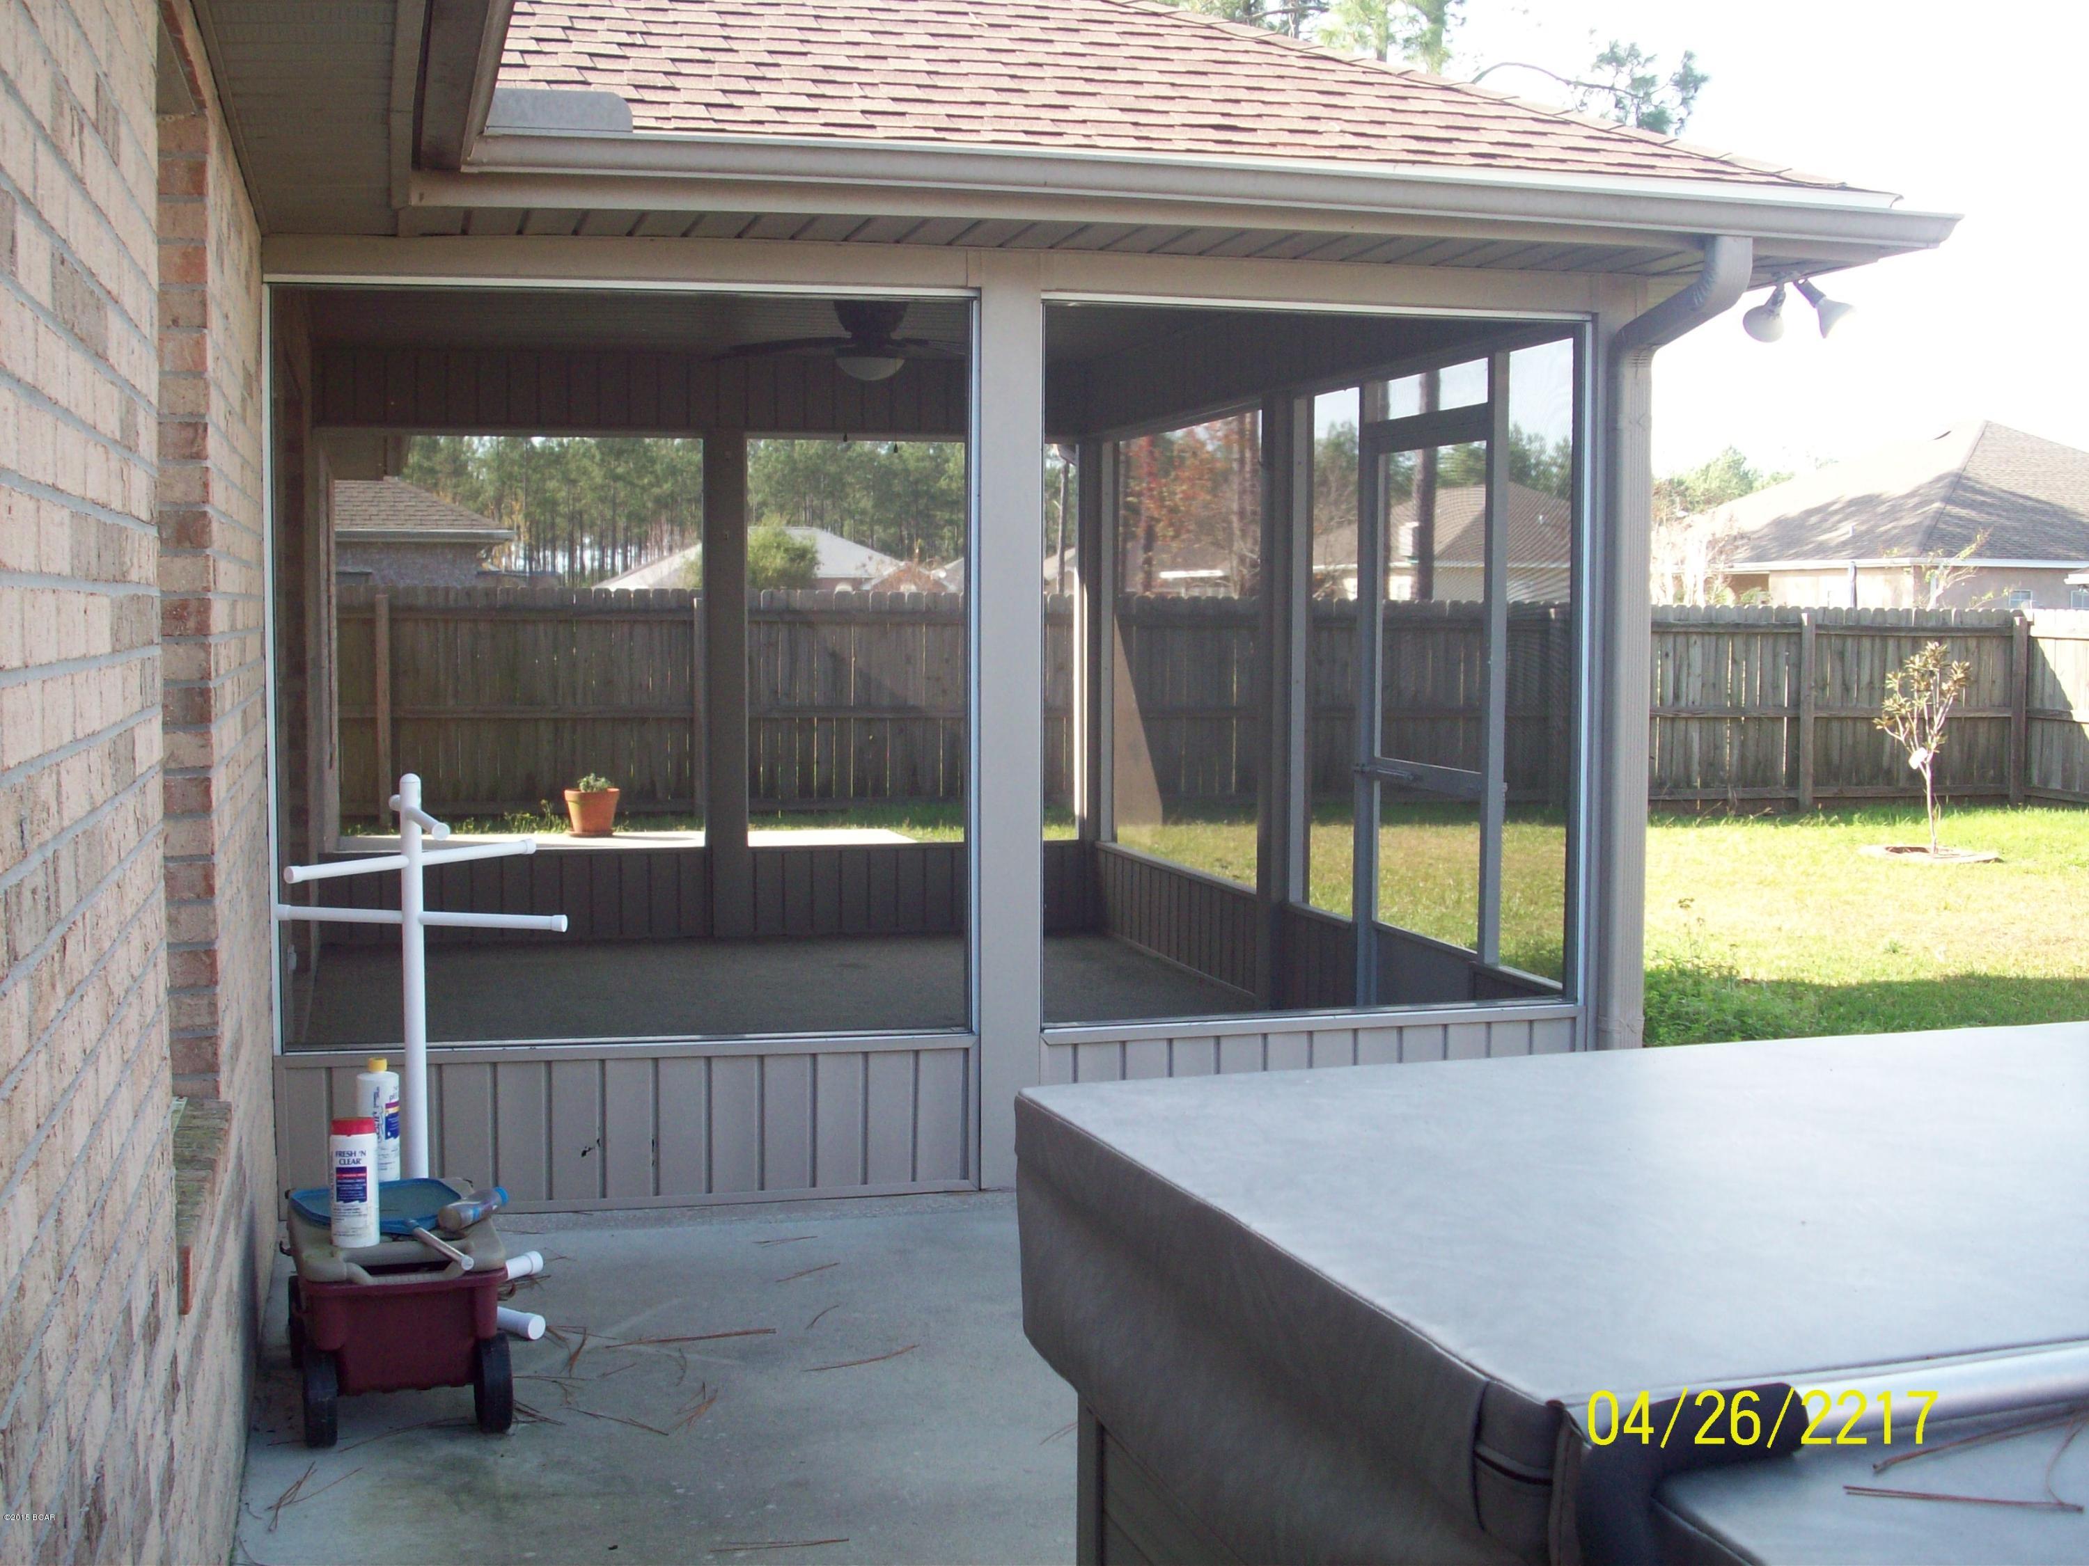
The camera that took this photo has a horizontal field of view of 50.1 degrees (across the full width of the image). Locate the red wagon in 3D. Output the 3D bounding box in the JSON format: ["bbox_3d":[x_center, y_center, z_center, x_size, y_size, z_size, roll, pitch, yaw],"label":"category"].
[{"bbox_3d":[-1.228,0.983,4.228,0.360,0.365,0.540,-2,5,-21],"label":"red wagon"}]

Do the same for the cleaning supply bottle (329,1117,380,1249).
[{"bbox_3d":[-1.281,0.745,4.150,0.089,0.237,0.087,-1,4,-9],"label":"cleaning supply bottle"}]

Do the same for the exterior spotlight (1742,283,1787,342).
[{"bbox_3d":[1.974,-1.290,6.117,0.115,0.165,0.130,-1,4,-10],"label":"exterior spotlight"}]

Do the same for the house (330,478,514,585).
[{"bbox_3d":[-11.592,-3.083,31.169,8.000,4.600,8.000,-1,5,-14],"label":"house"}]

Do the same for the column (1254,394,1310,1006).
[{"bbox_3d":[0.859,-0.288,7.938,0.150,2.200,0.150,-1,5,-17],"label":"column"}]

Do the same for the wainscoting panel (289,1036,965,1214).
[{"bbox_3d":[-0.996,0.834,5.455,1.680,0.390,0.070,-1,5,-12],"label":"wainscoting panel"}]

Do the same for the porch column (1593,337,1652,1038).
[{"bbox_3d":[1.625,-0.158,6.305,0.160,2.400,0.155,-1,5,-14],"label":"porch column"}]

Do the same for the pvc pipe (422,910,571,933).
[{"bbox_3d":[-1.189,0.298,4.783,0.345,0.032,0.032,1,5,17],"label":"pvc pipe"}]

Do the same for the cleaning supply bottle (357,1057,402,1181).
[{"bbox_3d":[-1.286,0.658,4.317,0.082,0.250,0.082,2,5,18],"label":"cleaning supply bottle"}]

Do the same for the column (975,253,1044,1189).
[{"bbox_3d":[-0.095,-0.145,5.881,0.165,2.440,0.160,-1,5,-14],"label":"column"}]

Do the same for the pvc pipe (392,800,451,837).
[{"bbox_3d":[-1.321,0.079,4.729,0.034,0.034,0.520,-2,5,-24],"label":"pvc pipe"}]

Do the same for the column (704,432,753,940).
[{"bbox_3d":[-1.480,-0.459,10.464,0.180,2.360,0.170,-1,5,-14],"label":"column"}]

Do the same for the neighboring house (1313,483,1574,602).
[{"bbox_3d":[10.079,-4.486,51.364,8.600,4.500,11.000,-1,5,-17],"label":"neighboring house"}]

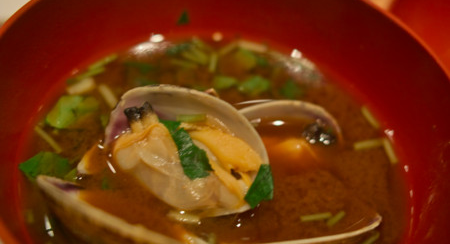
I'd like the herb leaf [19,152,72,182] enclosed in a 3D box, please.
[{"bbox_3d":[-0.049,0.012,0.140,0.013,0.004,0.008,1,48,-8],"label":"herb leaf"}]

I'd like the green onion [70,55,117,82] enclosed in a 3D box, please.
[{"bbox_3d":[-0.043,-0.017,0.168,0.004,0.003,0.018,39,54,24],"label":"green onion"}]

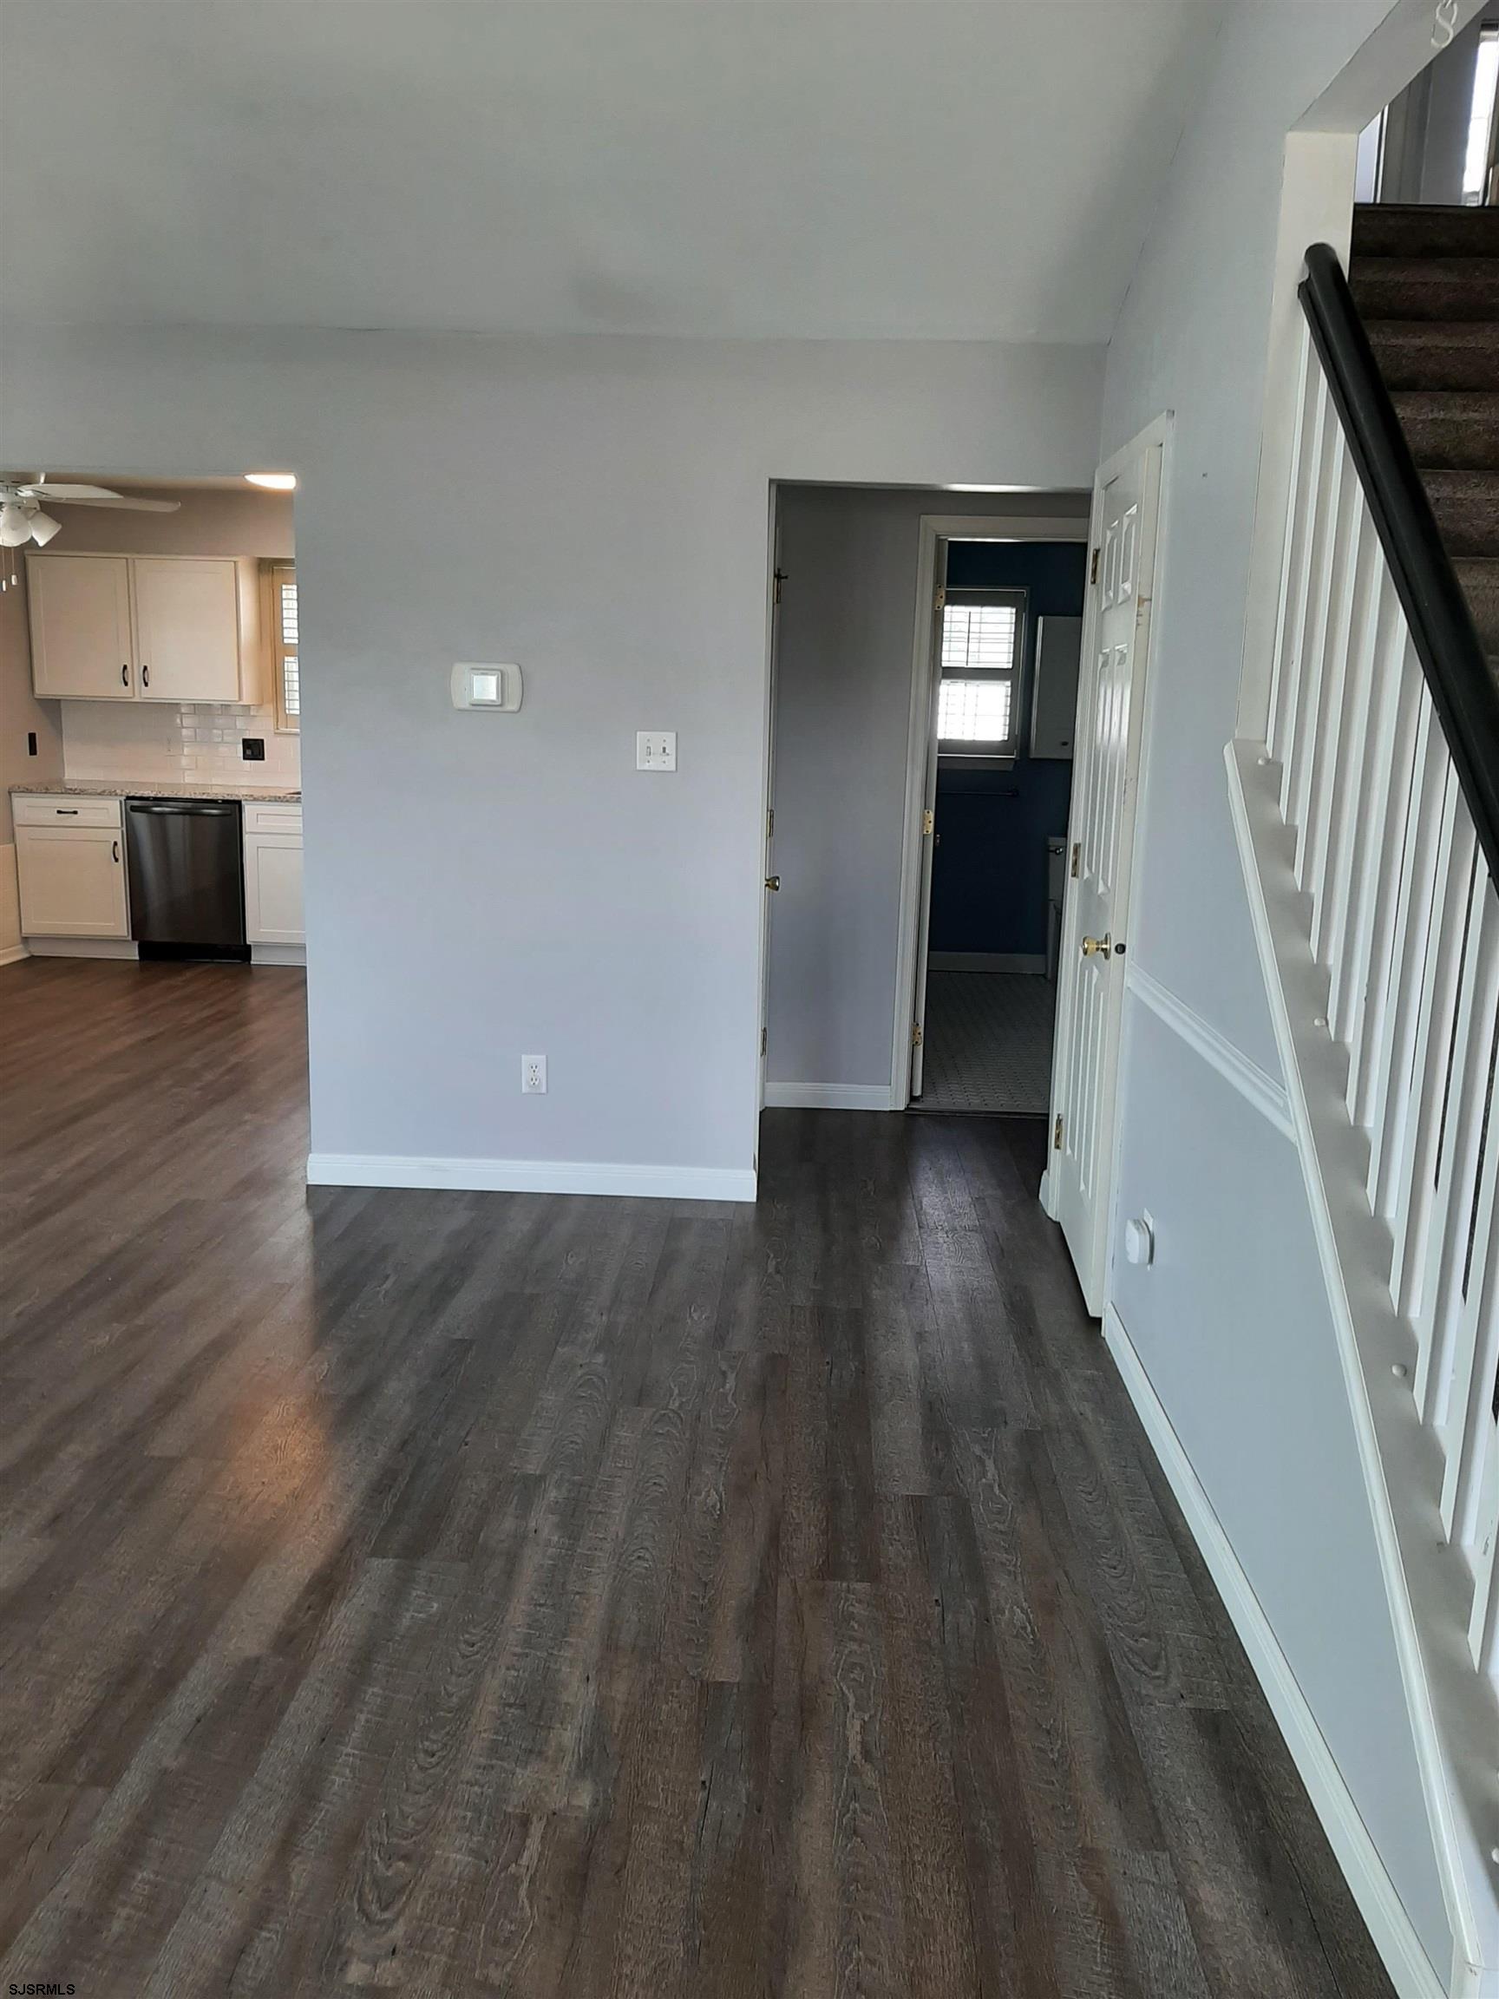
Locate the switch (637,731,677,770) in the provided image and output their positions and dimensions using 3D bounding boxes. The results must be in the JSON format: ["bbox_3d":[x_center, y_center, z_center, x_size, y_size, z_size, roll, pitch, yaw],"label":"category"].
[{"bbox_3d":[-0.262,-0.707,4.287,0.114,0.112,0.013,2,11,2],"label":"switch"}]

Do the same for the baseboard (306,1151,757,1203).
[{"bbox_3d":[-0.660,0.538,4.543,1.366,0.093,0.018,2,11,2],"label":"baseboard"}]

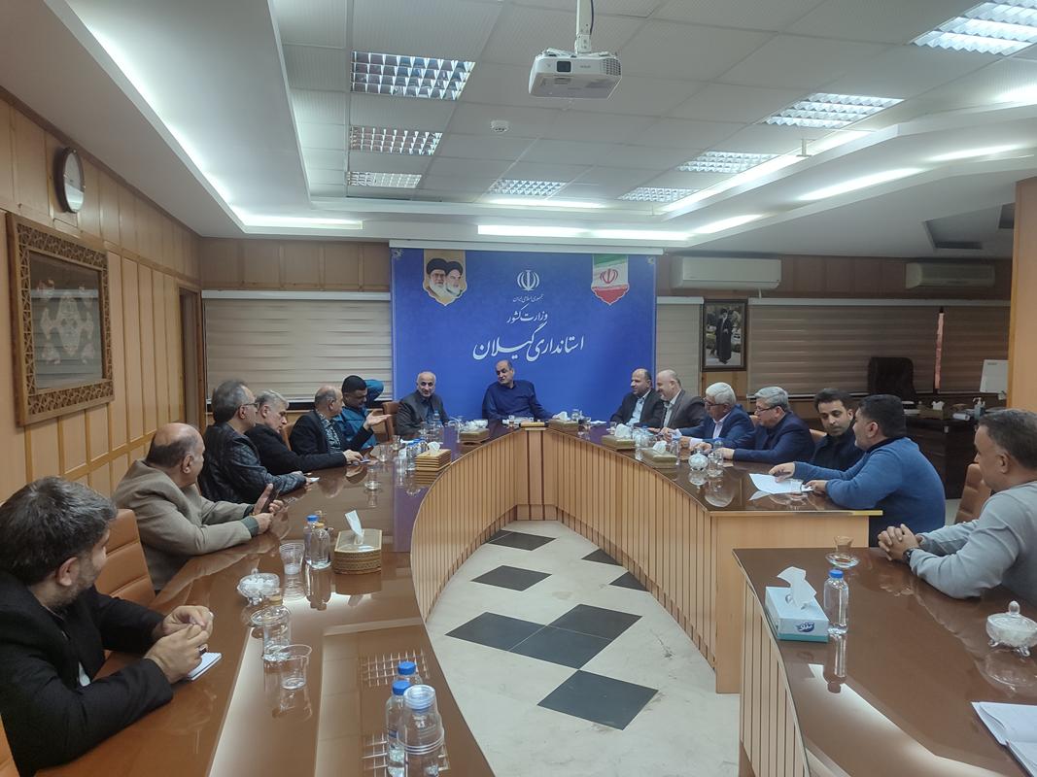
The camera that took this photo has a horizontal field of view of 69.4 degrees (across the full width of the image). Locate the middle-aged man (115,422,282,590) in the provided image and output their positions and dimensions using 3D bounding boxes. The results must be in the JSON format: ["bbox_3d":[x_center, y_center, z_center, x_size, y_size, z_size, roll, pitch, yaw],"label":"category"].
[{"bbox_3d":[-1.117,0.738,2.775,0.740,1.250,0.580,-1,4,-23],"label":"middle-aged man"}]

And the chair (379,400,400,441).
[{"bbox_3d":[-0.795,0.649,6.415,0.600,1.000,0.640,-3,5,-44],"label":"chair"}]

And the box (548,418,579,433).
[{"bbox_3d":[0.397,0.324,6.649,0.270,0.090,0.155,1,4,9],"label":"box"}]

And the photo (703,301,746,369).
[{"bbox_3d":[2.502,-0.639,9.076,0.579,0.834,0.040,-1,4,-13],"label":"photo"}]

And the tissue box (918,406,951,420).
[{"bbox_3d":[4.279,0.264,7.732,0.250,0.095,0.140,2,4,24],"label":"tissue box"}]

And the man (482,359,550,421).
[{"bbox_3d":[-0.030,0.419,7.526,0.600,1.340,0.750,0,4,-5],"label":"man"}]

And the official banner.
[{"bbox_3d":[0.121,-0.496,8.430,3.031,2.050,0.050,-1,4,-13],"label":"official banner"}]

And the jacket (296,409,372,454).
[{"bbox_3d":[-1.219,0.466,4.907,0.450,0.650,0.540,1,4,17],"label":"jacket"}]

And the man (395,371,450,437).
[{"bbox_3d":[-0.741,0.507,6.349,0.600,1.290,0.720,-2,4,-36],"label":"man"}]

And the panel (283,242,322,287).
[{"bbox_3d":[-2.227,-1.283,7.695,0.384,0.446,0.025,-1,3,-13],"label":"panel"}]

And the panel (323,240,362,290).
[{"bbox_3d":[-1.903,-1.343,8.062,0.386,0.470,0.030,-1,4,-13],"label":"panel"}]

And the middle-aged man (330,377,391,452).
[{"bbox_3d":[-1.076,0.553,5.561,0.750,1.290,0.620,1,4,20],"label":"middle-aged man"}]

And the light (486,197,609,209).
[{"bbox_3d":[0.258,-1.739,6.980,1.180,0.060,0.080,-1,4,-13],"label":"light"}]

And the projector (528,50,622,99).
[{"bbox_3d":[0.199,-1.161,2.760,0.300,0.085,0.250,0,4,-5],"label":"projector"}]

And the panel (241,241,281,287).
[{"bbox_3d":[-2.616,-1.259,7.606,0.376,0.460,0.025,-1,3,-13],"label":"panel"}]

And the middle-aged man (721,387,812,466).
[{"bbox_3d":[1.684,0.611,5.052,0.700,1.270,0.520,-1,4,-12],"label":"middle-aged man"}]

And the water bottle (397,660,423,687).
[{"bbox_3d":[-0.207,0.605,1.406,0.062,0.180,0.062,0,4,0],"label":"water bottle"}]

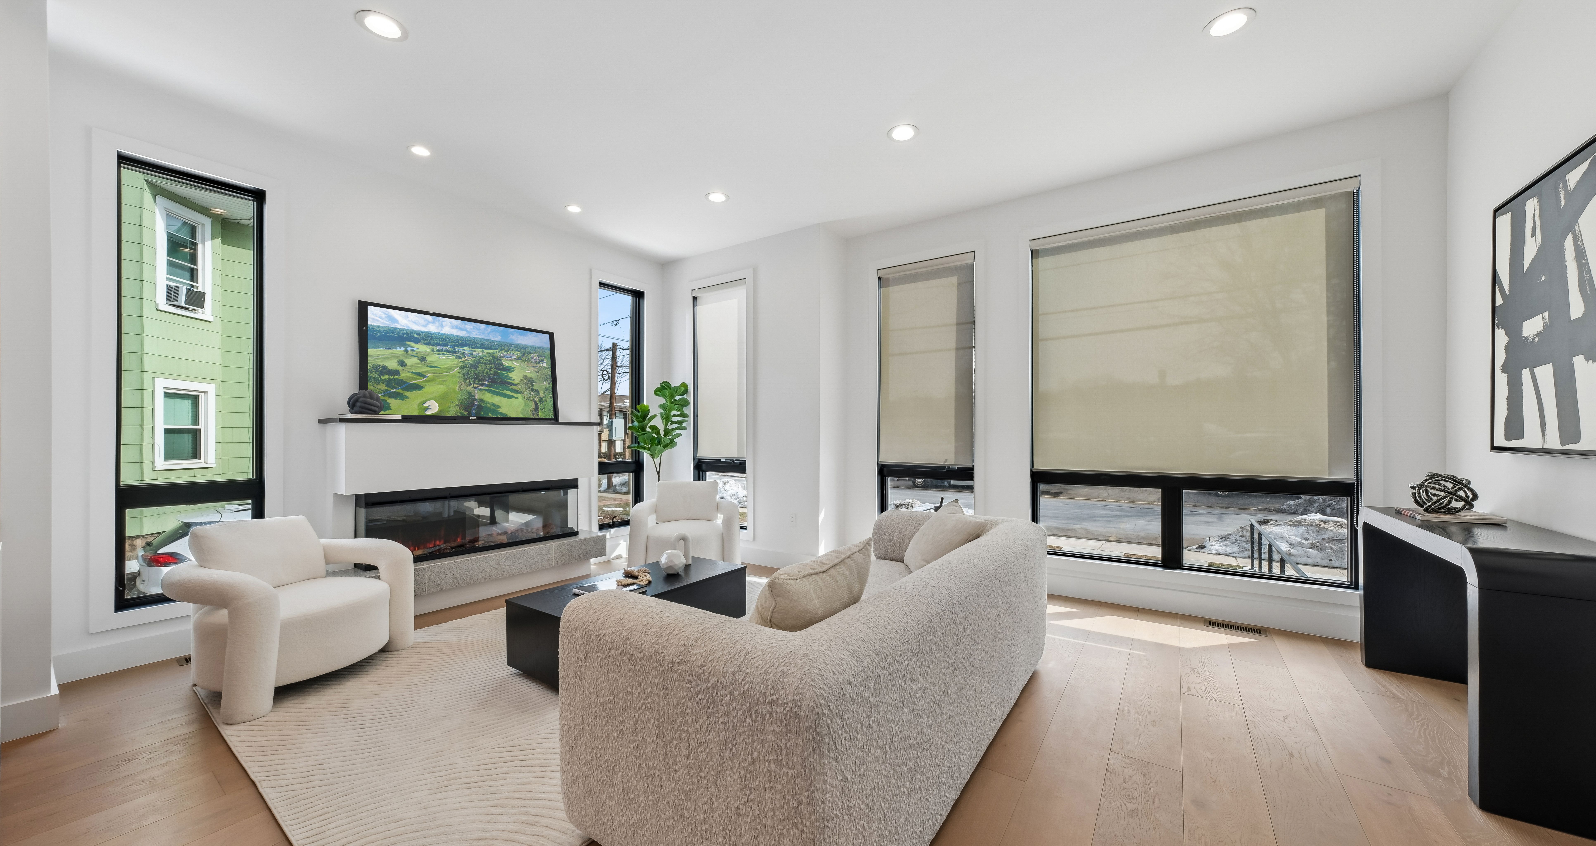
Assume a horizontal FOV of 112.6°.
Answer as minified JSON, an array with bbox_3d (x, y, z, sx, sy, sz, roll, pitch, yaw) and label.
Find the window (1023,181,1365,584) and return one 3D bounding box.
[{"bbox_3d":[2.479,-0.210,3.523,1.739,2.347,0.100,-1,-1,34],"label":"window"}]

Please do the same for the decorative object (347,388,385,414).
[{"bbox_3d":[-2.706,-0.130,3.317,0.175,0.160,0.175,-1,-1,36],"label":"decorative object"}]

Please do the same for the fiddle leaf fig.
[{"bbox_3d":[-1.298,0.441,5.065,0.600,1.680,0.600,0,-1,-9],"label":"fiddle leaf fig"}]

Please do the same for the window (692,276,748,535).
[{"bbox_3d":[-0.746,-0.170,5.160,0.732,2.342,0.100,-1,-1,36],"label":"window"}]

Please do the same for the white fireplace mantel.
[{"bbox_3d":[-2.310,0.213,3.883,0.363,0.456,1.728,-1,-1,34],"label":"white fireplace mantel"}]

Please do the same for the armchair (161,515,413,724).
[{"bbox_3d":[-2.587,0.854,2.640,0.775,0.775,0.866,0,-1,5],"label":"armchair"}]

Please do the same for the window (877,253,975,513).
[{"bbox_3d":[1.070,-0.183,4.477,0.842,2.343,0.100,-1,-1,34],"label":"window"}]

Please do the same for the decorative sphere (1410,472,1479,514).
[{"bbox_3d":[2.766,0.302,2.281,0.189,0.177,0.189,-1,-1,34],"label":"decorative sphere"}]

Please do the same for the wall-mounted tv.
[{"bbox_3d":[-2.380,-0.380,3.868,0.060,0.729,1.300,-4,-3,34],"label":"wall-mounted tv"}]

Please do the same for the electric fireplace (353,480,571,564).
[{"bbox_3d":[-2.317,0.690,3.903,0.230,0.470,1.415,-1,-1,36],"label":"electric fireplace"}]

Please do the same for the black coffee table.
[{"bbox_3d":[-0.916,1.078,3.063,0.564,0.329,1.214,-1,-1,36],"label":"black coffee table"}]

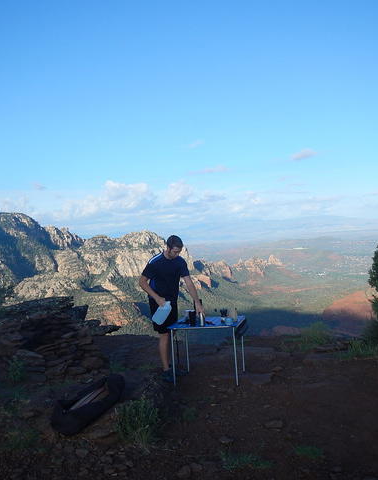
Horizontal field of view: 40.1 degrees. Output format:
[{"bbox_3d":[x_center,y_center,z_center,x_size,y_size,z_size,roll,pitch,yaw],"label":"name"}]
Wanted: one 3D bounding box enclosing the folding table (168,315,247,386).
[{"bbox_3d":[0.247,1.352,6.350,0.820,0.695,0.770,-3,1,14],"label":"folding table"}]

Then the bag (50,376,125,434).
[{"bbox_3d":[-0.996,1.645,5.221,0.340,0.260,0.920,-3,1,21],"label":"bag"}]

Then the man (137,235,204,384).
[{"bbox_3d":[-0.205,0.835,6.330,0.530,1.770,0.630,-4,1,-37],"label":"man"}]

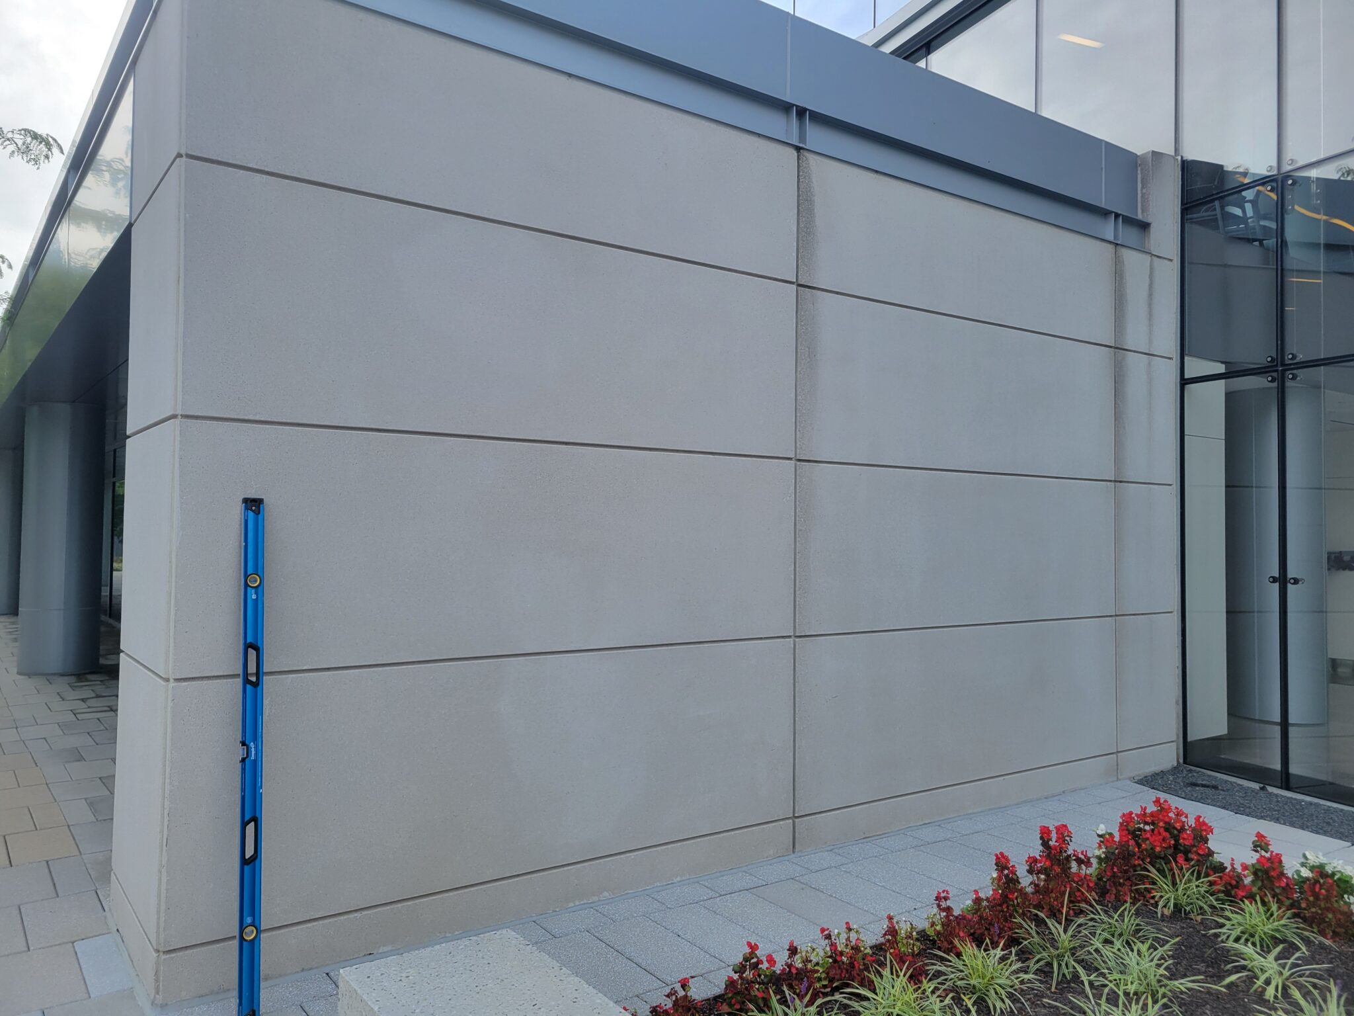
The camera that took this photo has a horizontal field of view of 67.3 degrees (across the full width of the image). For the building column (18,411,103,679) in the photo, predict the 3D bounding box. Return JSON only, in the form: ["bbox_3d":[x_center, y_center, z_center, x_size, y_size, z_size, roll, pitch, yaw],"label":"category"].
[{"bbox_3d":[-7.407,0.367,12.276,0.837,3.174,0.837,2,-2,-36],"label":"building column"}]

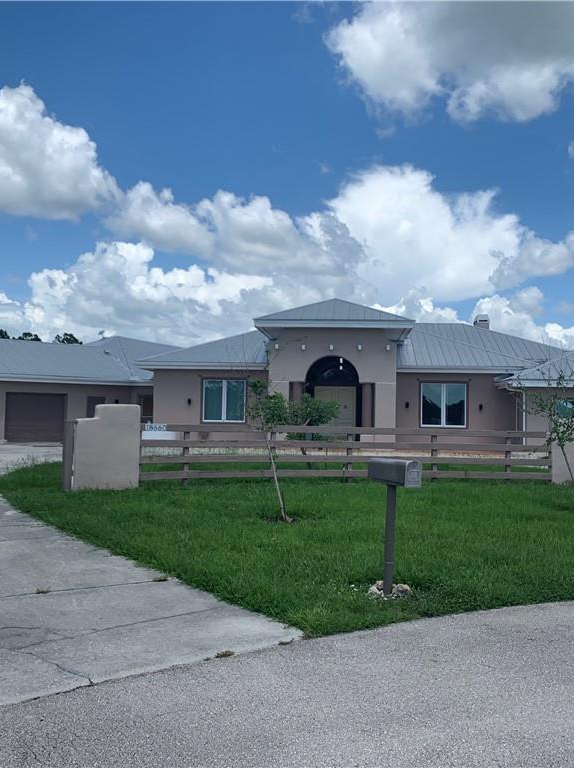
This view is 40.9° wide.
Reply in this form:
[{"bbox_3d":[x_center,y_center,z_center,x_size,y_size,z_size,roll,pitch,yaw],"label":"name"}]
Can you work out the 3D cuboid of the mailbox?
[{"bbox_3d":[0.966,0.792,6.940,0.185,0.236,0.515,4,-4,-33],"label":"mailbox"}]

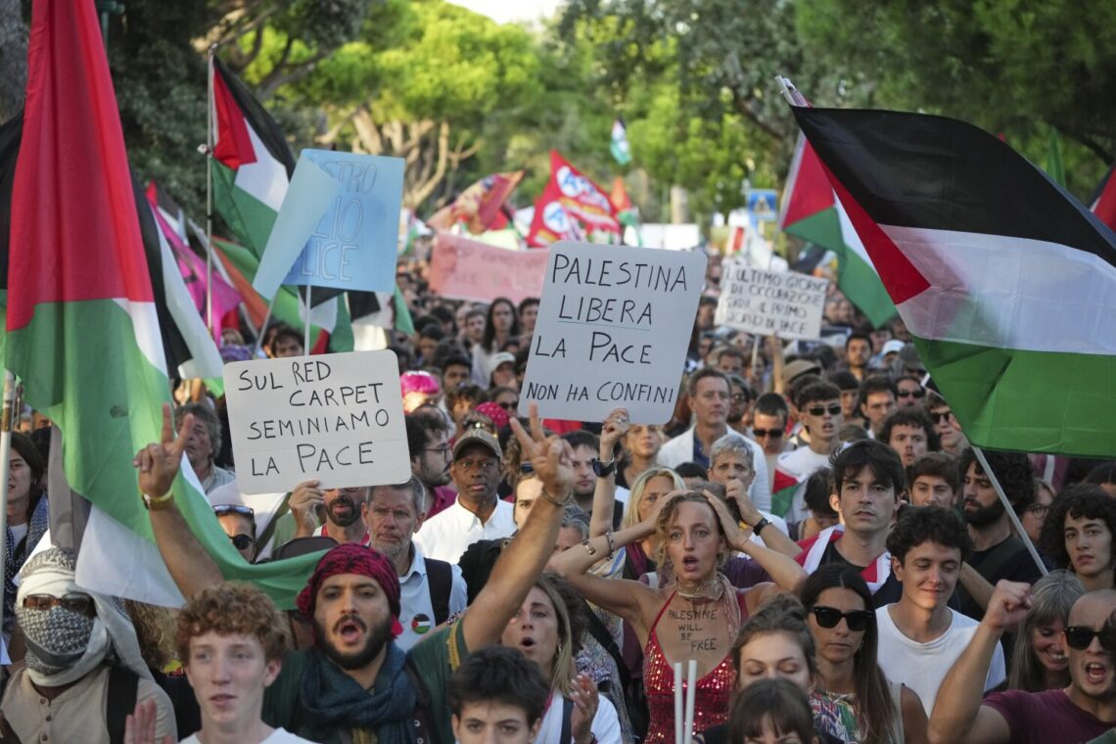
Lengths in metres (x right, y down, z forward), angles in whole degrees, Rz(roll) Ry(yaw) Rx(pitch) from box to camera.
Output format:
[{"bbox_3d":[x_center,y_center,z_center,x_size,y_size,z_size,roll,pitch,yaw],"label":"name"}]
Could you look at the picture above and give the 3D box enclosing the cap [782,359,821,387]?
[{"bbox_3d":[1.418,0.003,18.000,0.245,0.135,0.175,-9,3,41],"label":"cap"}]

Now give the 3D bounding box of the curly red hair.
[{"bbox_3d":[-0.564,0.433,5.370,0.192,0.150,0.210,0,2,6],"label":"curly red hair"}]

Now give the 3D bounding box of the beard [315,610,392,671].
[{"bbox_3d":[-0.372,0.492,5.680,0.142,0.107,0.110,0,1,4],"label":"beard"}]

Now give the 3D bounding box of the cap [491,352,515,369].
[{"bbox_3d":[-0.384,-0.085,21.500,0.175,0.125,0.240,6,2,-15],"label":"cap"}]

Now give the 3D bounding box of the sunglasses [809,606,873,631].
[{"bbox_3d":[0.639,0.558,7.030,0.142,0.048,0.135,4,2,-11],"label":"sunglasses"}]

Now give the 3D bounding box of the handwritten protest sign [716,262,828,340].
[{"bbox_3d":[1.350,-0.436,19.500,0.670,0.410,0.020,10,2,0],"label":"handwritten protest sign"}]

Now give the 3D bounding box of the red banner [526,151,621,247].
[{"bbox_3d":[0.201,-2.285,41.000,1.220,1.220,0.350,0,2,0],"label":"red banner"}]

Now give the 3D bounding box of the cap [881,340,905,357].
[{"bbox_3d":[2.434,-0.171,22.500,0.175,0.130,0.240,0,2,-8],"label":"cap"}]

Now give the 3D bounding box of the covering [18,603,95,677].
[{"bbox_3d":[-0.958,0.511,5.920,0.148,0.137,0.130,0,2,1],"label":"covering"}]

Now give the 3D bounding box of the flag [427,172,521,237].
[{"bbox_3d":[-1.067,-2.179,40.000,1.200,0.800,0.350,0,2,0],"label":"flag"}]

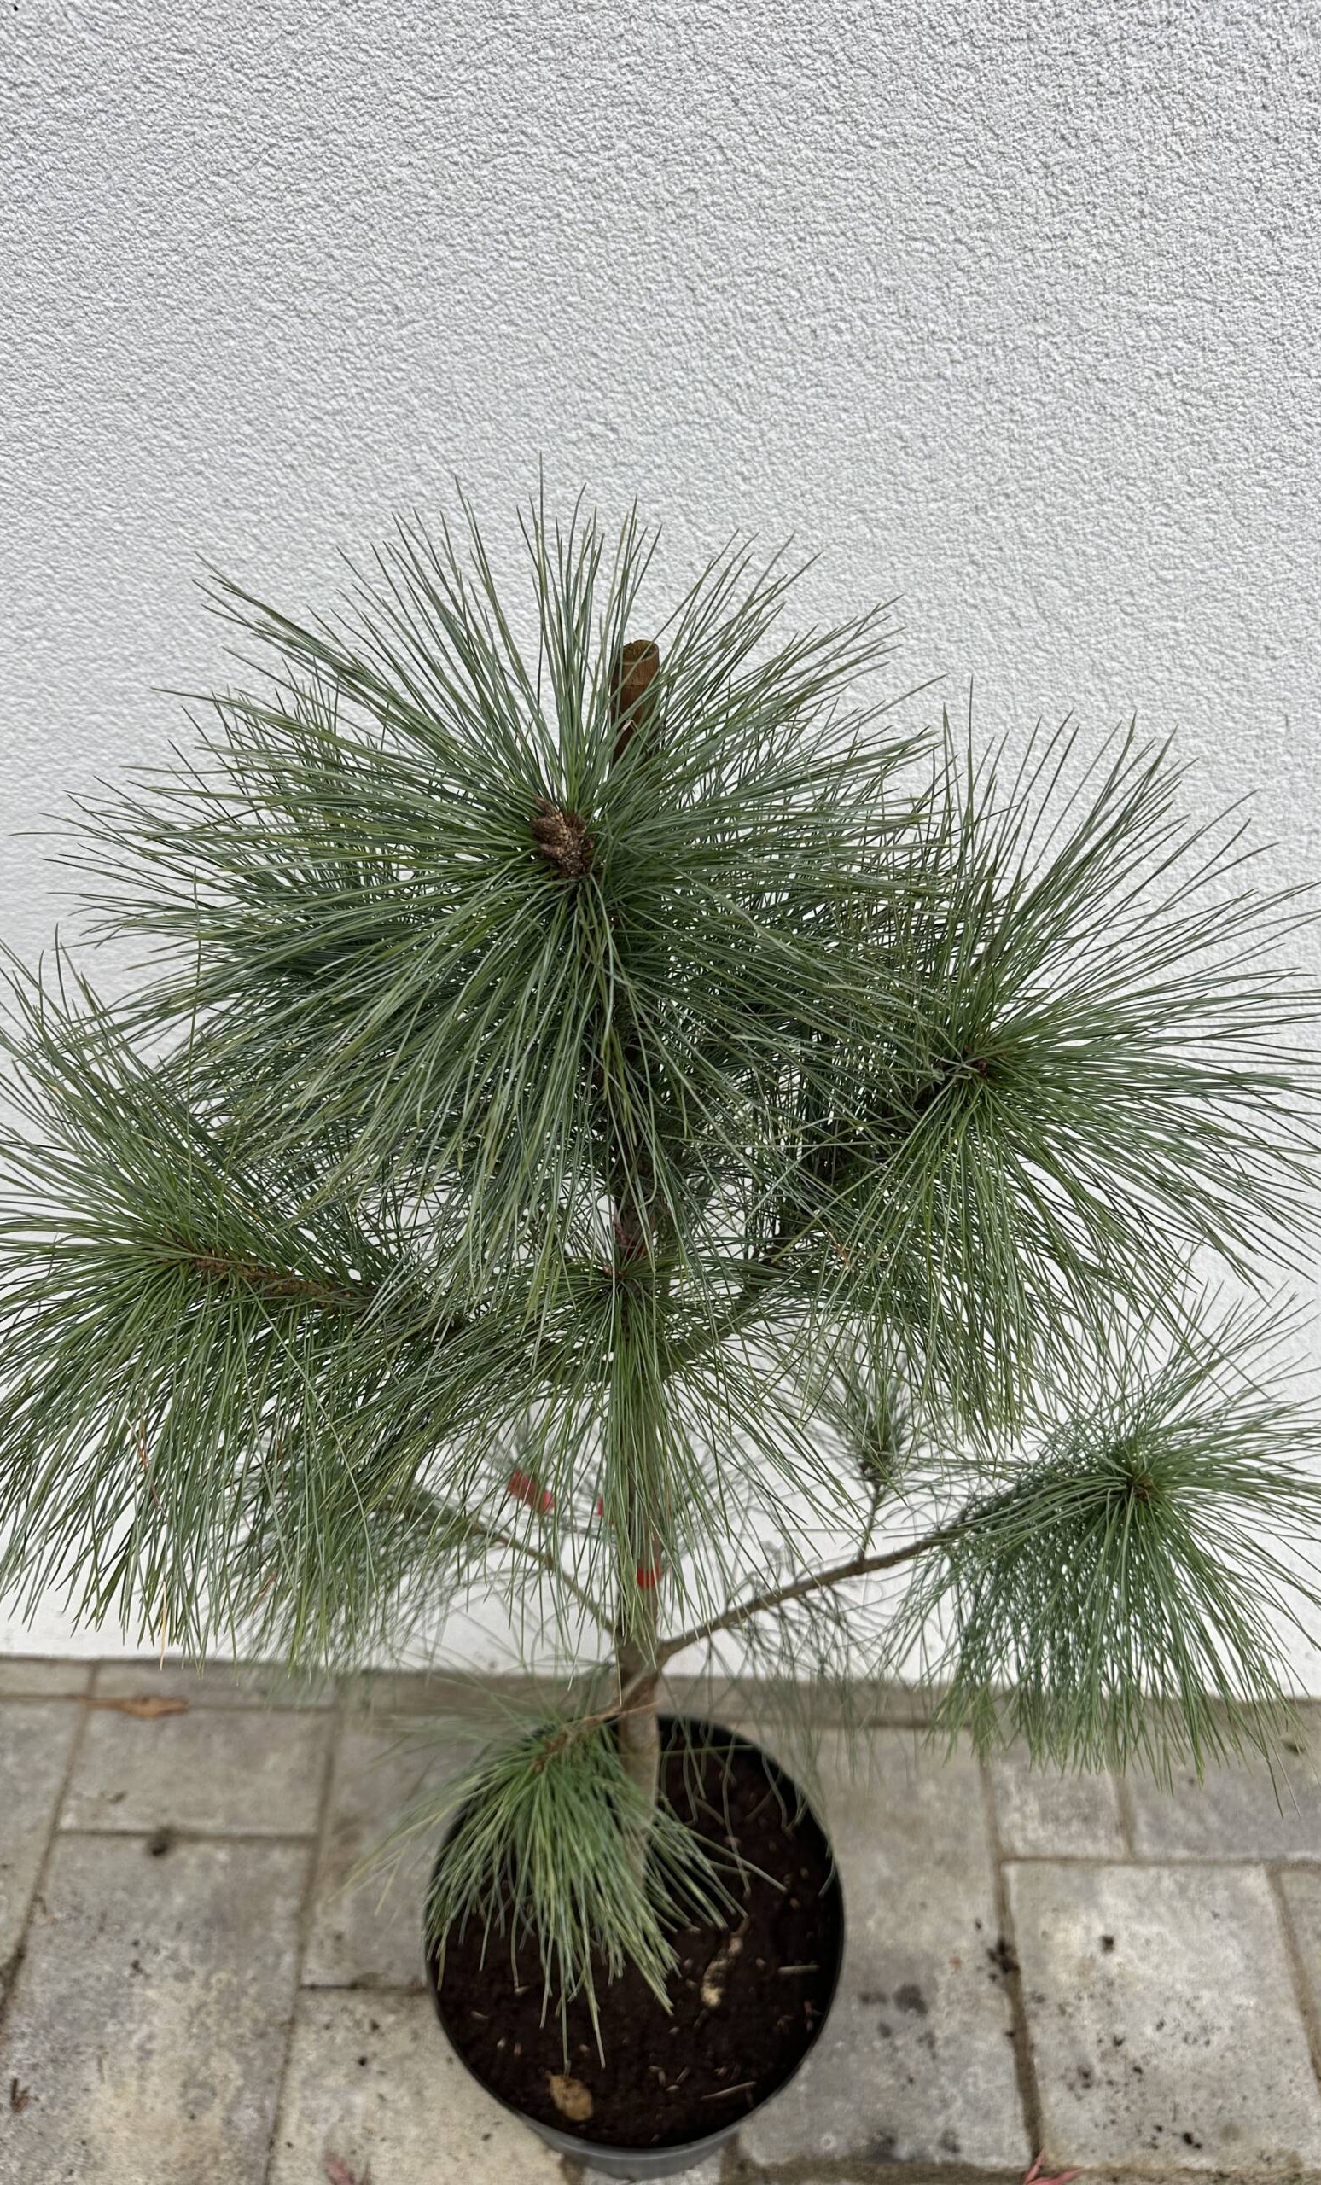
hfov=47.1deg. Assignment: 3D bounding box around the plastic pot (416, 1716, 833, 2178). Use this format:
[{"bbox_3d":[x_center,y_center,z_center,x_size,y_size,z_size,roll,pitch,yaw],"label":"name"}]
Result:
[{"bbox_3d":[-0.016,0.581,1.004,0.257,0.203,0.257,1,43,-1],"label":"plastic pot"}]

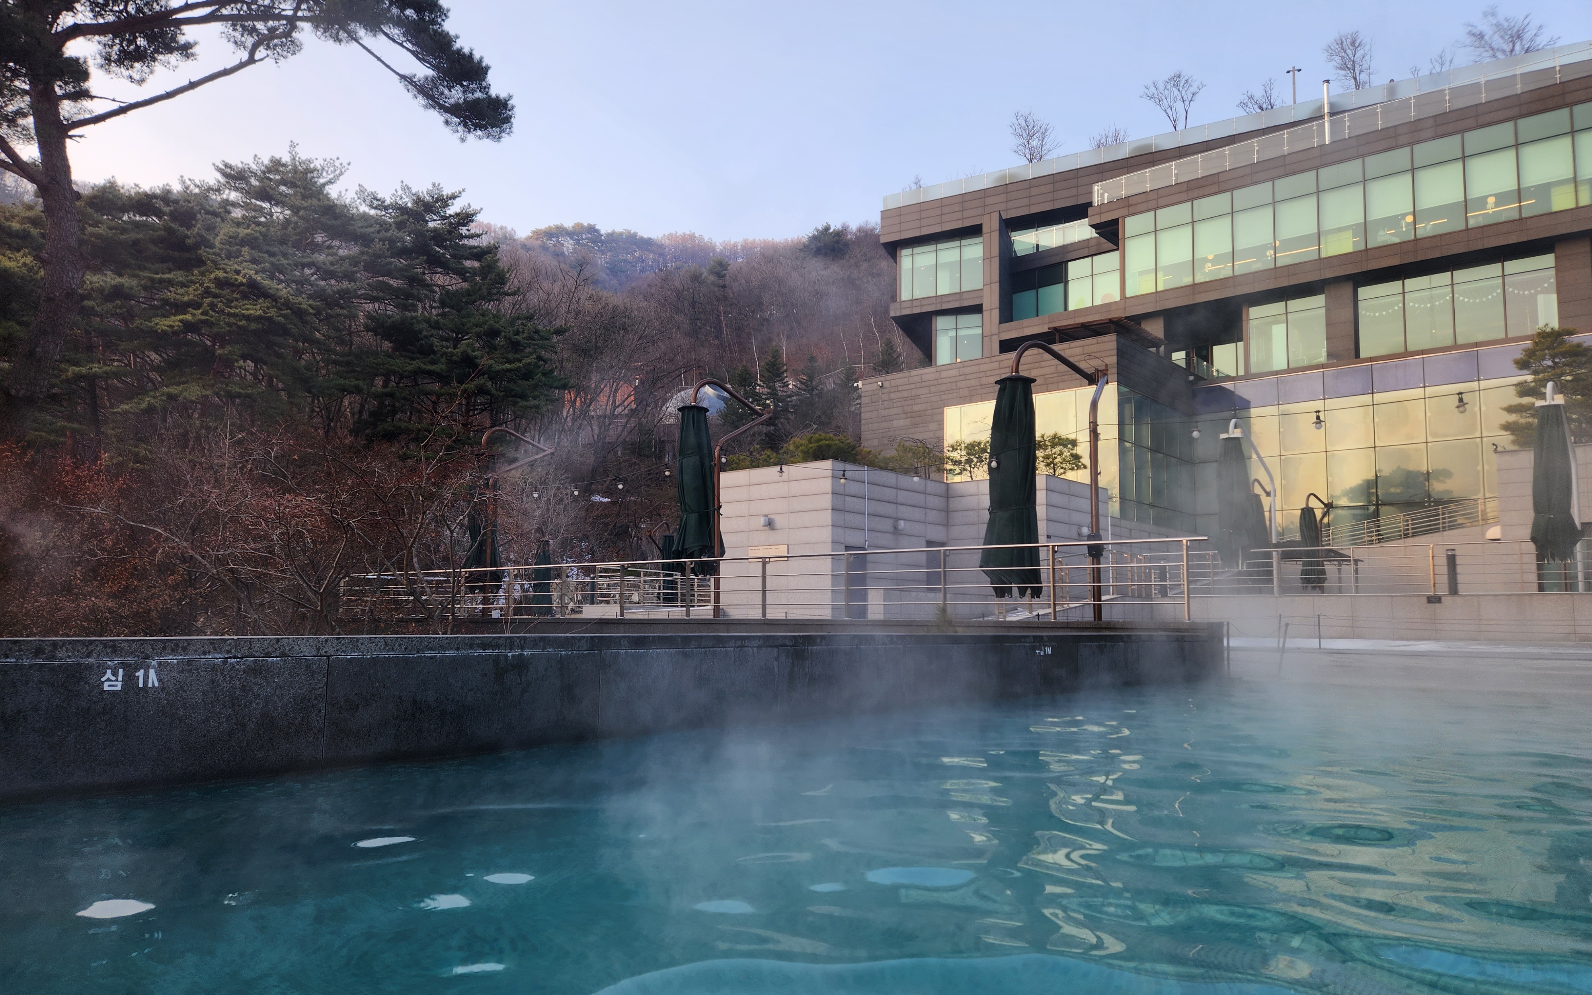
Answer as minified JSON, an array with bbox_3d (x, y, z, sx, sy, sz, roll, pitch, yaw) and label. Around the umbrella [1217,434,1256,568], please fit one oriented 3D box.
[{"bbox_3d":[8.420,0.059,20.200,0.720,2.580,0.720,-2,-7,23],"label":"umbrella"}]

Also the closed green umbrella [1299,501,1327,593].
[{"bbox_3d":[14.900,1.417,30.500,0.700,2.510,0.700,-2,-7,26],"label":"closed green umbrella"}]

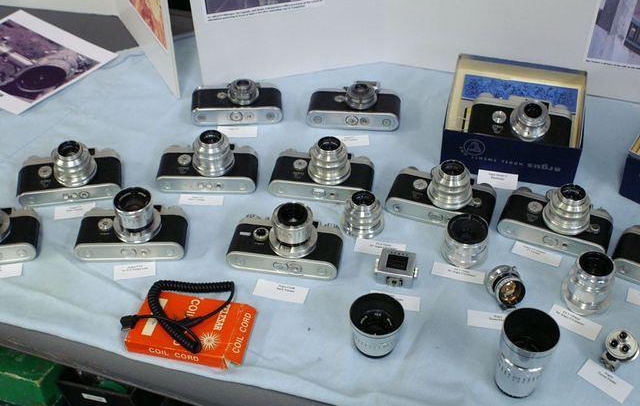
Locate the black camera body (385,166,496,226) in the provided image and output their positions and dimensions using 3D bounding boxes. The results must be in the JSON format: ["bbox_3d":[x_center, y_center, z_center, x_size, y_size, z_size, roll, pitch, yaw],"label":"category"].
[{"bbox_3d":[0.159,-0.027,0.945,0.134,0.079,0.076,13,44,14],"label":"black camera body"}]

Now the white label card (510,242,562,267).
[{"bbox_3d":[0.260,0.061,0.892,0.056,0.002,0.019,19,47,21],"label":"white label card"}]

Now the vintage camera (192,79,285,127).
[{"bbox_3d":[-0.120,-0.159,1.091,0.132,0.057,0.076,-1,44,0],"label":"vintage camera"}]

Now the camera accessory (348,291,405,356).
[{"bbox_3d":[0.060,0.133,0.793,0.058,0.048,0.058,-1,44,1],"label":"camera accessory"}]

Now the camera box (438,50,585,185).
[{"bbox_3d":[0.269,-0.119,1.038,0.177,0.062,0.180,10,45,11],"label":"camera box"}]

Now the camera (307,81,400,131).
[{"bbox_3d":[0.050,-0.151,1.095,0.134,0.058,0.068,2,43,3],"label":"camera"}]

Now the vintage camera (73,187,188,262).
[{"bbox_3d":[-0.228,0.014,0.901,0.133,0.080,0.075,-1,43,-1],"label":"vintage camera"}]

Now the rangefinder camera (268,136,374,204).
[{"bbox_3d":[0.005,-0.054,0.974,0.133,0.071,0.076,6,44,6],"label":"rangefinder camera"}]

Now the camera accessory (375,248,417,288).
[{"bbox_3d":[0.090,0.078,0.874,0.047,0.022,0.037,9,43,9],"label":"camera accessory"}]

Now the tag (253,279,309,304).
[{"bbox_3d":[-0.044,0.102,0.859,0.060,0.002,0.025,8,44,11],"label":"tag"}]

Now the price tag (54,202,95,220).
[{"bbox_3d":[-0.314,0.010,0.960,0.052,0.001,0.025,-7,44,-6],"label":"price tag"}]

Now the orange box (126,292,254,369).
[{"bbox_3d":[-0.138,0.137,0.812,0.124,0.020,0.072,8,45,9],"label":"orange box"}]

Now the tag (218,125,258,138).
[{"bbox_3d":[-0.120,-0.104,1.086,0.057,0.002,0.026,0,43,0],"label":"tag"}]

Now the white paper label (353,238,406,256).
[{"bbox_3d":[0.074,0.055,0.913,0.061,0.002,0.024,8,43,9],"label":"white paper label"}]

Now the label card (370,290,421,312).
[{"bbox_3d":[0.086,0.112,0.852,0.058,0.002,0.022,6,43,6],"label":"label card"}]

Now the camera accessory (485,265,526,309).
[{"bbox_3d":[0.209,0.093,0.838,0.044,0.044,0.034,-8,16,-8],"label":"camera accessory"}]

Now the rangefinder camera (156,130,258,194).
[{"bbox_3d":[-0.147,-0.068,0.982,0.133,0.077,0.080,0,44,1],"label":"rangefinder camera"}]

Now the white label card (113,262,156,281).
[{"bbox_3d":[-0.220,0.082,0.888,0.049,0.002,0.022,-5,43,-3],"label":"white label card"}]

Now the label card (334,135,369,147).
[{"bbox_3d":[0.045,-0.088,1.054,0.050,0.001,0.022,-2,44,-1],"label":"label card"}]

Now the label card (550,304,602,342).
[{"bbox_3d":[0.280,0.129,0.818,0.056,0.002,0.021,28,51,29],"label":"label card"}]

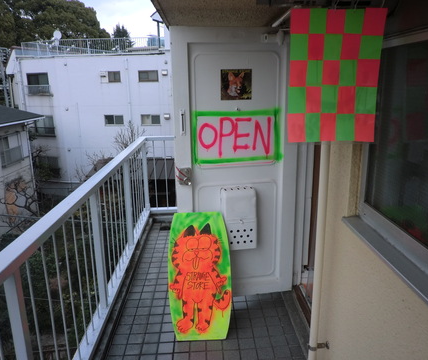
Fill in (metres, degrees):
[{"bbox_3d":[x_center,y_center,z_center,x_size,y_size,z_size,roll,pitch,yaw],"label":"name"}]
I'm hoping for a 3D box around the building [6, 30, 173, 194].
[{"bbox_3d":[-6.926,-5.552,28.636,13.000,9.100,9.000,1,14,6],"label":"building"}]

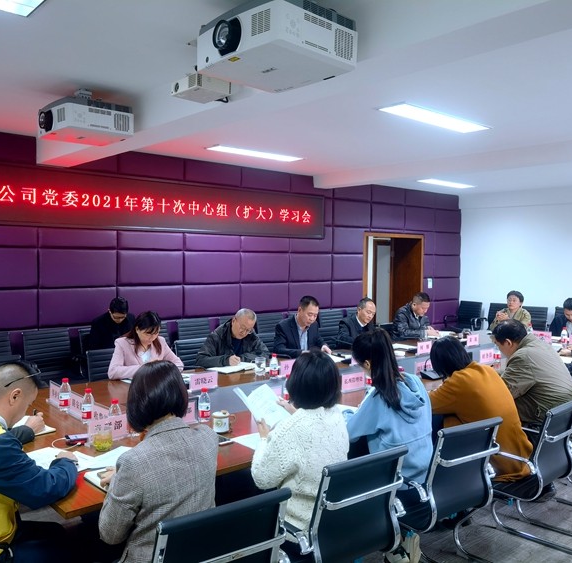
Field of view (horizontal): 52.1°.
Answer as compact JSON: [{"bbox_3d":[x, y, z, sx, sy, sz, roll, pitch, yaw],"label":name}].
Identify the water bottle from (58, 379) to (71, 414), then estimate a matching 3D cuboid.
[{"bbox_3d":[-1.260,0.642,3.336,0.063,0.180,0.063,-1,3,-41],"label":"water bottle"}]

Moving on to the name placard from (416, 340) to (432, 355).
[{"bbox_3d":[1.303,0.622,5.484,0.220,0.110,0.060,-1,3,-41],"label":"name placard"}]

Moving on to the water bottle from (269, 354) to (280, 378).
[{"bbox_3d":[-0.086,0.654,4.539,0.060,0.190,0.060,-1,3,-40],"label":"water bottle"}]

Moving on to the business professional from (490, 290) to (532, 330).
[{"bbox_3d":[2.870,0.740,7.523,0.780,1.250,0.550,-1,3,-41],"label":"business professional"}]

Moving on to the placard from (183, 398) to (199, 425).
[{"bbox_3d":[-0.554,0.690,3.054,0.215,0.128,0.050,-1,3,-41],"label":"placard"}]

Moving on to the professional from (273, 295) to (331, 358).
[{"bbox_3d":[0.177,0.775,5.590,0.560,1.270,0.780,-1,3,-41],"label":"professional"}]

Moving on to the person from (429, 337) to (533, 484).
[{"bbox_3d":[1.161,0.964,3.647,0.500,1.200,0.840,-1,3,-40],"label":"person"}]

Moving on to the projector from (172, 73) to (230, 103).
[{"bbox_3d":[-0.465,-1.061,3.207,0.217,0.086,0.261,-1,3,-41],"label":"projector"}]

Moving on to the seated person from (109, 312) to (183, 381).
[{"bbox_3d":[-1.073,0.830,4.498,0.540,1.220,0.760,-1,3,-41],"label":"seated person"}]

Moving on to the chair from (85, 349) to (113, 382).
[{"bbox_3d":[-1.208,0.996,4.536,0.540,0.880,0.580,-1,3,-41],"label":"chair"}]

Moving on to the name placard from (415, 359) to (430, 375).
[{"bbox_3d":[1.117,0.702,4.744,0.210,0.115,0.060,-1,3,-40],"label":"name placard"}]

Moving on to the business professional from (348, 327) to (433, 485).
[{"bbox_3d":[0.595,0.940,3.170,0.500,1.270,0.800,-1,3,-40],"label":"business professional"}]

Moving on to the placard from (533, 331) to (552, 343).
[{"bbox_3d":[2.703,0.608,6.176,0.045,0.108,0.210,-1,3,-41],"label":"placard"}]

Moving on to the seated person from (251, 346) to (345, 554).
[{"bbox_3d":[0.061,0.953,2.656,0.520,1.270,0.780,-1,3,-40],"label":"seated person"}]

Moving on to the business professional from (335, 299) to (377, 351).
[{"bbox_3d":[0.795,0.807,6.443,0.560,1.260,0.780,-1,3,-40],"label":"business professional"}]

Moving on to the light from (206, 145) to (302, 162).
[{"bbox_3d":[-0.319,-1.450,6.580,1.200,0.060,0.300,-1,3,-40],"label":"light"}]

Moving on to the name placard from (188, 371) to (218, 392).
[{"bbox_3d":[-0.542,0.664,3.889,0.220,0.108,0.045,-1,3,-41],"label":"name placard"}]

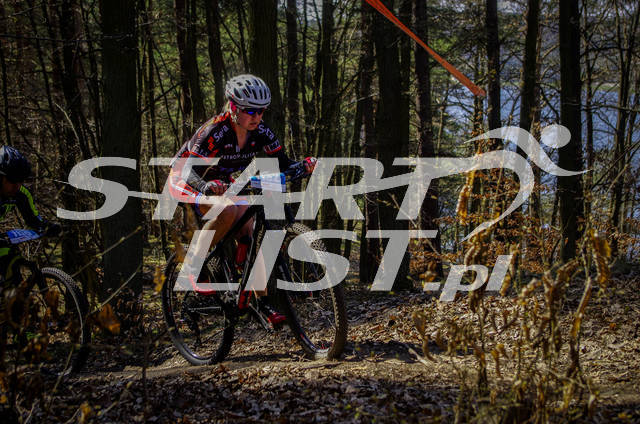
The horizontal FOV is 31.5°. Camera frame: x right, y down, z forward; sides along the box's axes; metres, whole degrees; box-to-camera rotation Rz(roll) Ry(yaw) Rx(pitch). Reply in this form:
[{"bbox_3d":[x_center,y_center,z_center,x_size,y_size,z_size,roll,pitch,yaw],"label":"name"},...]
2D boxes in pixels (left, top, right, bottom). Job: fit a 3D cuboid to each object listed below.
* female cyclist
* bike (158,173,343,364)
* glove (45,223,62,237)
[{"bbox_3d":[-0.514,-0.074,6.325,0.653,1.375,0.851,-6,9,-39],"label":"female cyclist"},{"bbox_3d":[-0.397,0.334,6.233,0.693,1.020,1.812,-5,-3,-39],"label":"bike"},{"bbox_3d":[-1.854,0.122,7.900,0.100,0.085,0.120,-7,8,-38],"label":"glove"}]

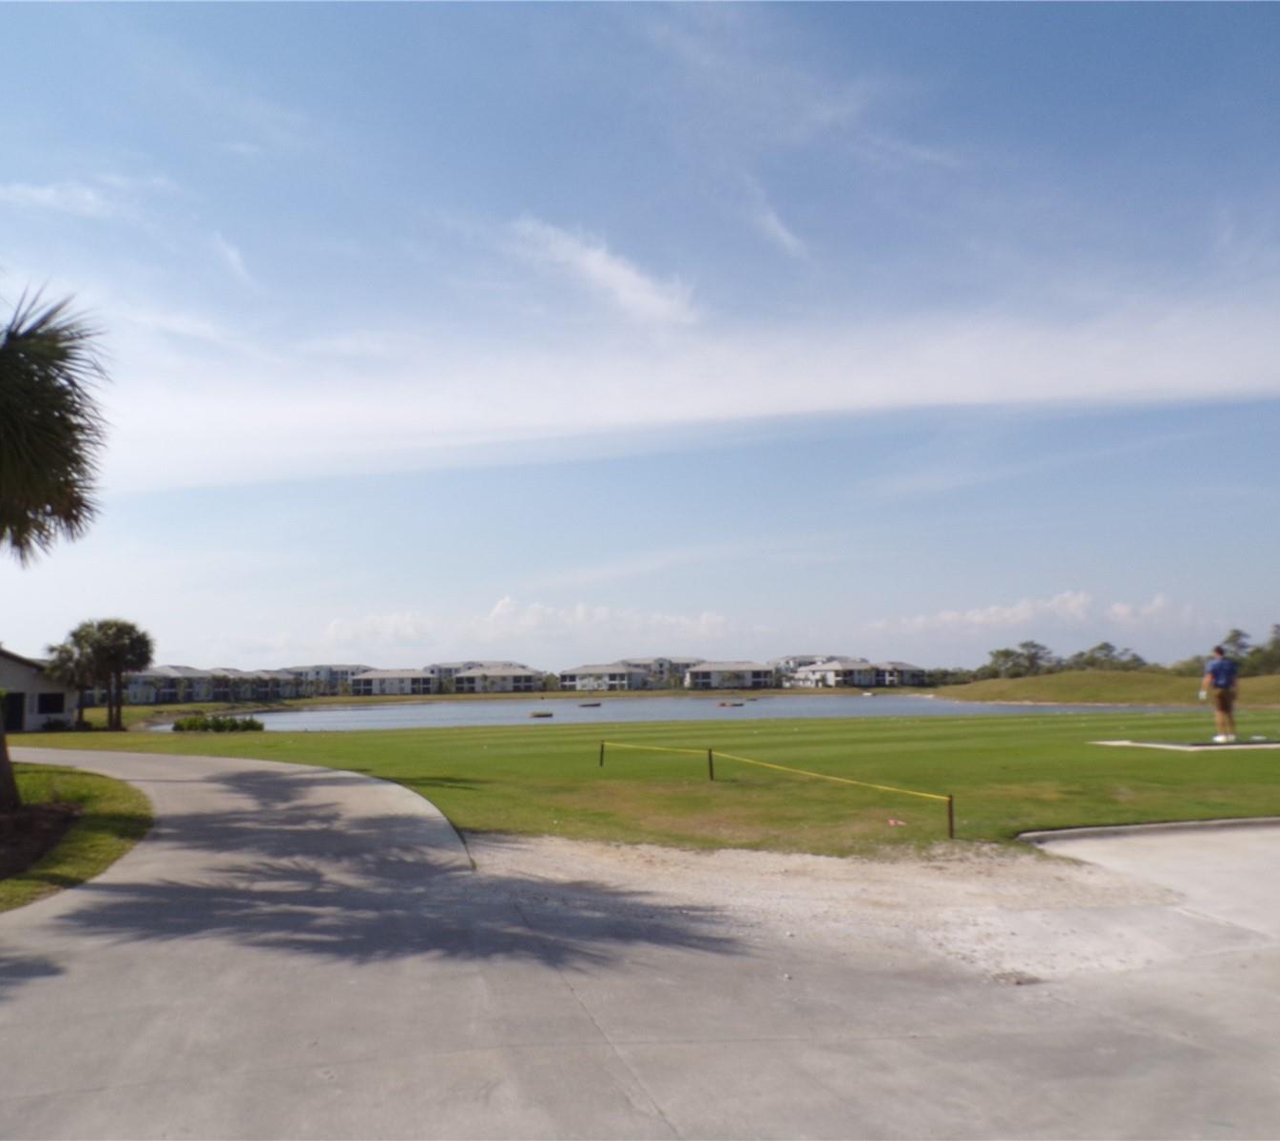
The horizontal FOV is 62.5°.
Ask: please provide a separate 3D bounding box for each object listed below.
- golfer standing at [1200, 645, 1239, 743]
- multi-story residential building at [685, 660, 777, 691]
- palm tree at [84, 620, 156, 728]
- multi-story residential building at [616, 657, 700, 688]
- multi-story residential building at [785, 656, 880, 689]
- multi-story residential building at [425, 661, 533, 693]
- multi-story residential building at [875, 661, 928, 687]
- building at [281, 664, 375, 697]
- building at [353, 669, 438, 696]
[{"bbox_3d":[10.667,2.268,19.400,0.580,1.782,0.380,-1,-6,-3],"label":"golfer standing"},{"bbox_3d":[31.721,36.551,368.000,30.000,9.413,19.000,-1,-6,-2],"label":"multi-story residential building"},{"bbox_3d":[-26.216,5.225,53.000,3.600,5.614,3.600,-1,-6,0],"label":"palm tree"},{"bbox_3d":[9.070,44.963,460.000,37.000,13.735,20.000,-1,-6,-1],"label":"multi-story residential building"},{"bbox_3d":[68.163,36.270,370.000,26.000,10.423,17.000,2,-7,-30],"label":"multi-story residential building"},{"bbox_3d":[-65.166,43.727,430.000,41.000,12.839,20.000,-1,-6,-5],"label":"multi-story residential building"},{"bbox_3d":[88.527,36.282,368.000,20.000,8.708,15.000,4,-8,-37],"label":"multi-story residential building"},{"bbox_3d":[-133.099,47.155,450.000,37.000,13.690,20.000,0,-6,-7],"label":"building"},{"bbox_3d":[-86.039,39.081,368.000,28.500,9.330,19.000,0,-6,-6],"label":"building"}]

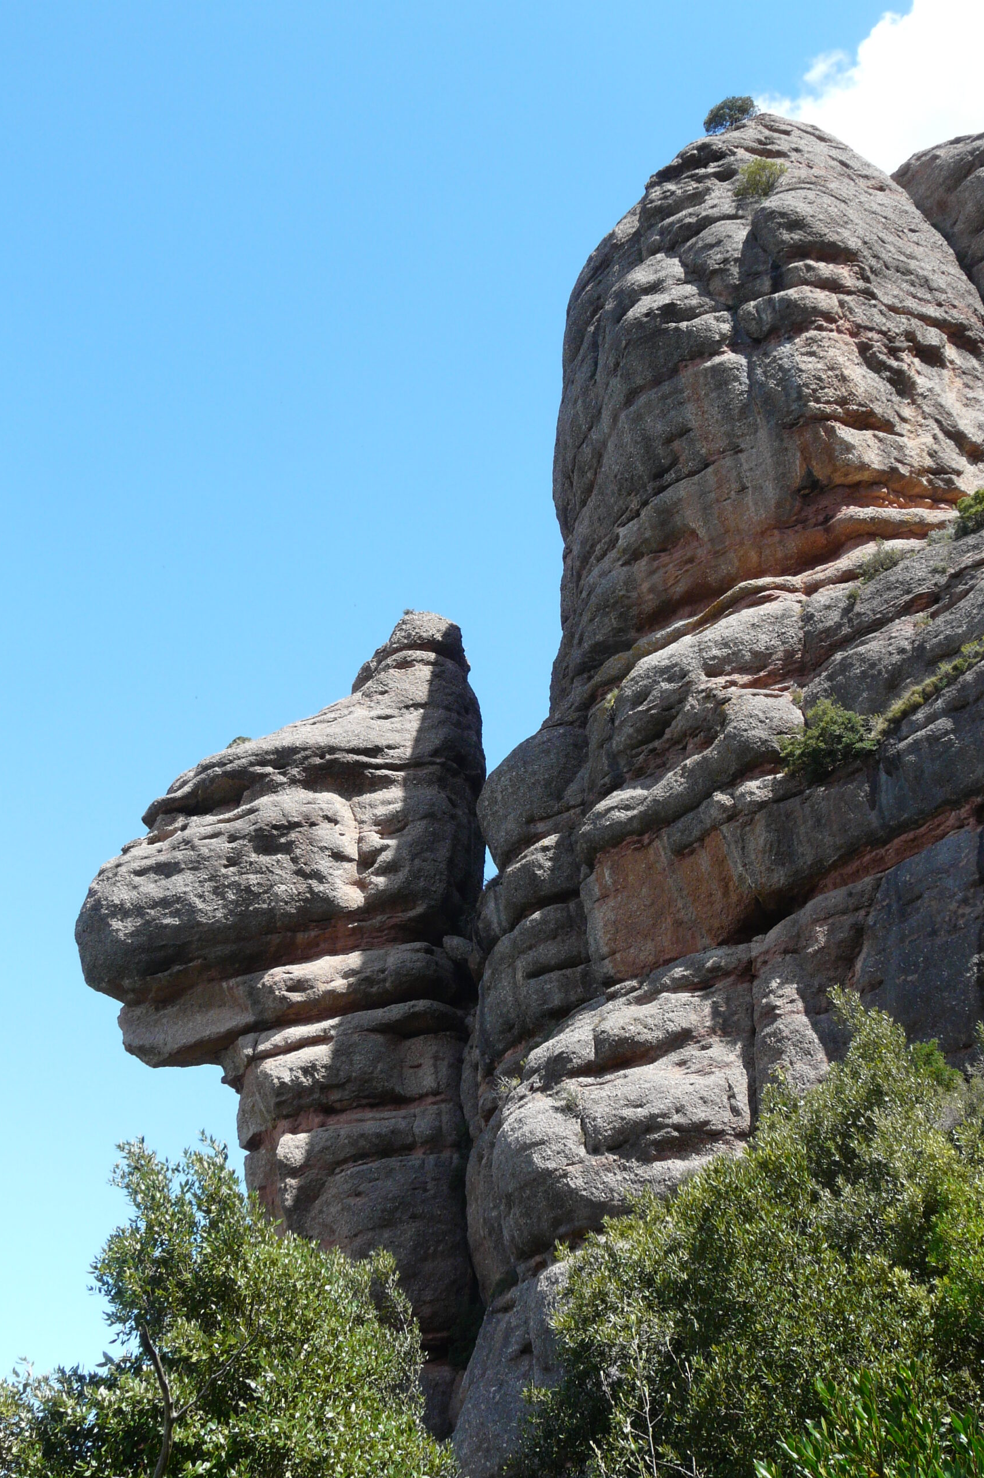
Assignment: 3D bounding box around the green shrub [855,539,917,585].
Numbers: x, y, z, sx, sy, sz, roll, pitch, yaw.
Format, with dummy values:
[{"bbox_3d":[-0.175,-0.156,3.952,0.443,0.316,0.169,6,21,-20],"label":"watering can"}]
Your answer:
[{"bbox_3d":[12.490,-5.570,54.000,1.850,1.350,1.500,0,-28,0],"label":"green shrub"}]

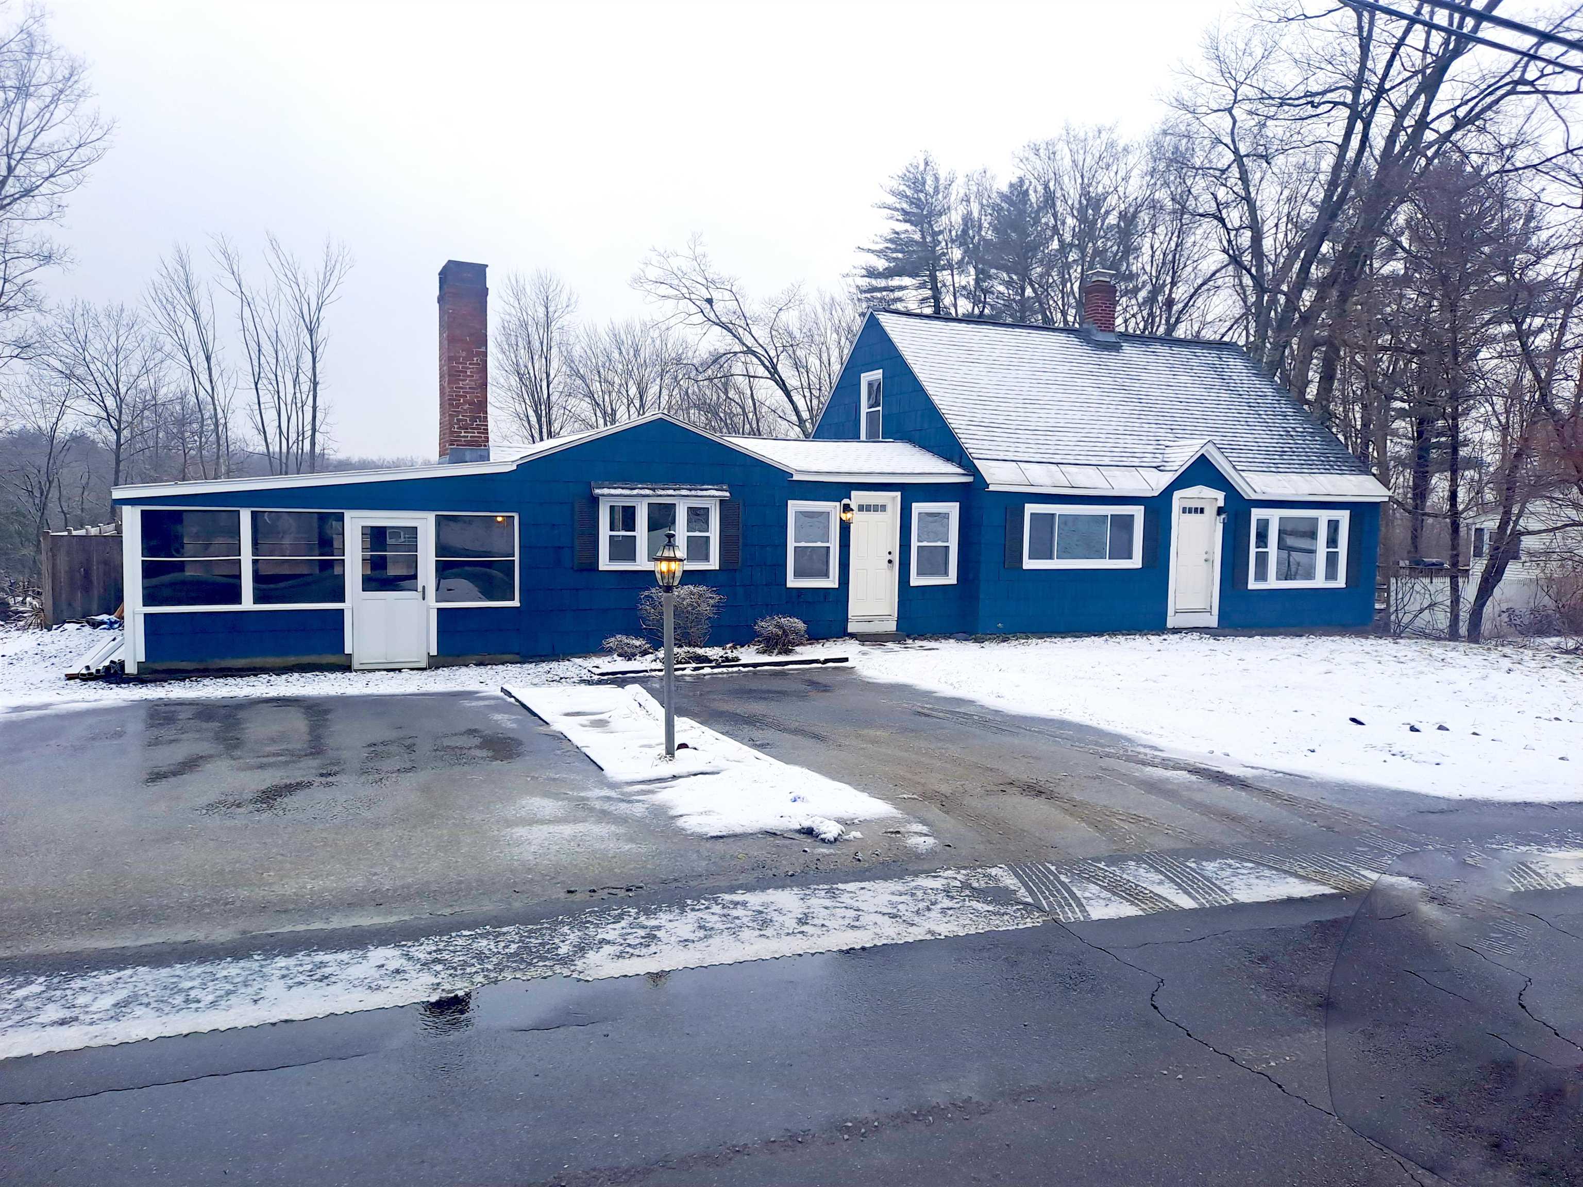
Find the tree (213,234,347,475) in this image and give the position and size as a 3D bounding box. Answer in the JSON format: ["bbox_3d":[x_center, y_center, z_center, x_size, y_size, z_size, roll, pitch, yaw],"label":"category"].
[{"bbox_3d":[-17.550,-6.287,39.451,4.560,11.970,3.870,-1,5,-24],"label":"tree"}]

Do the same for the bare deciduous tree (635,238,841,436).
[{"bbox_3d":[-1.724,-5.409,35.414,6.320,10.990,5.060,1,4,-3],"label":"bare deciduous tree"}]

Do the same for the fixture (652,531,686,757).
[{"bbox_3d":[-0.987,0.425,9.362,0.265,1.860,0.265,-1,5,-21],"label":"fixture"}]

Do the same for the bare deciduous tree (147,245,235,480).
[{"bbox_3d":[-21.133,-6.340,40.445,2.990,11.800,2.990,-1,5,-28],"label":"bare deciduous tree"}]

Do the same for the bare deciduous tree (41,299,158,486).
[{"bbox_3d":[-24.274,-5.388,40.370,4.110,9.810,3.910,-2,5,-31],"label":"bare deciduous tree"}]

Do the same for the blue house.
[{"bbox_3d":[-0.177,-3.032,21.819,21.200,7.550,8.900,-1,5,-21],"label":"blue house"}]

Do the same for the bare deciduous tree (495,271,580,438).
[{"bbox_3d":[-9.529,-6.164,42.436,3.090,11.560,3.090,0,4,-13],"label":"bare deciduous tree"}]

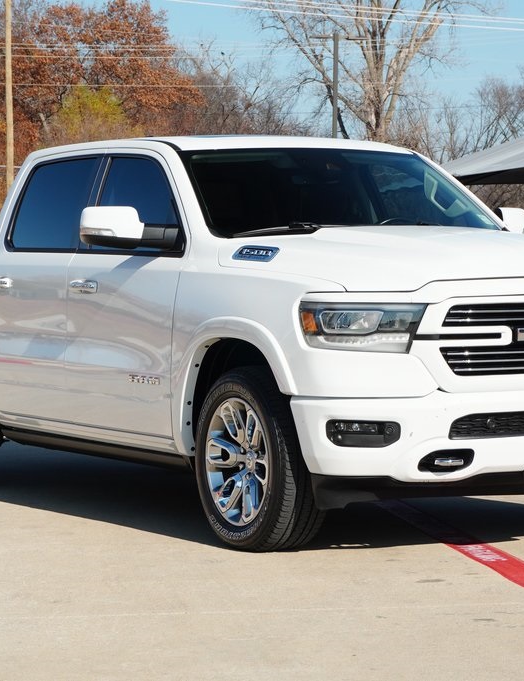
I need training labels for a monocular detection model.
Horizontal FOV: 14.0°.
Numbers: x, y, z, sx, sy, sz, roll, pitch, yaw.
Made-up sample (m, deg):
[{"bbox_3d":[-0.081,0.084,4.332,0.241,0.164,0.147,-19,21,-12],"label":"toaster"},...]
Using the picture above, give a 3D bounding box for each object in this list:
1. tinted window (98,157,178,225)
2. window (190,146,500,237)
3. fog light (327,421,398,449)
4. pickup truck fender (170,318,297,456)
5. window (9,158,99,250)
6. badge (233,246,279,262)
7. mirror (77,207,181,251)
[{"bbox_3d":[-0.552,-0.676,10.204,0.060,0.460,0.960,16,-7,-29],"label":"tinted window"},{"bbox_3d":[0.386,-0.711,10.180,1.560,0.130,0.780,-2,39,-30],"label":"window"},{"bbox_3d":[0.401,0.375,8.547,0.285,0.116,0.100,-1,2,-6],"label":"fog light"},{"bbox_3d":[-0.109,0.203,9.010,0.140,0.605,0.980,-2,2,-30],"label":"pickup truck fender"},{"bbox_3d":[-1.068,-0.684,10.861,0.045,0.475,0.830,19,-8,-29],"label":"window"},{"bbox_3d":[-0.032,-0.371,9.154,0.018,0.073,0.335,28,-11,-32],"label":"badge"},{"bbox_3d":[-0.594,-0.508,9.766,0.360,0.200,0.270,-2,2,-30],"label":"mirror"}]

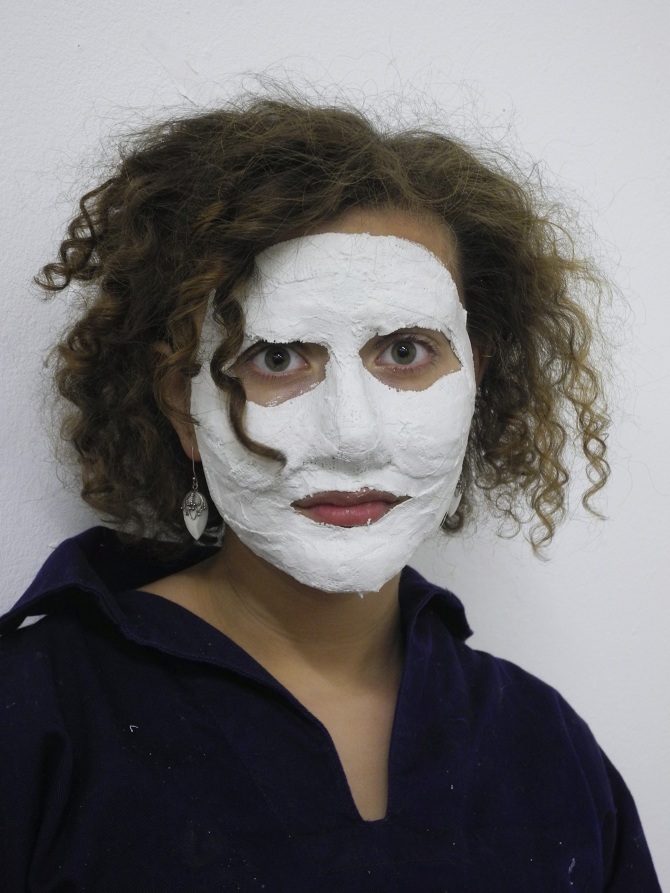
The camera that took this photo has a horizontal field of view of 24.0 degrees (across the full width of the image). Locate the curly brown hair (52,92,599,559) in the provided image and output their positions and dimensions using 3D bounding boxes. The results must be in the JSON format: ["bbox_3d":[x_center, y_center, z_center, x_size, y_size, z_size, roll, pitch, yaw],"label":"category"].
[{"bbox_3d":[-0.006,-0.065,0.832,0.300,0.240,0.220,-3,0,-12],"label":"curly brown hair"}]

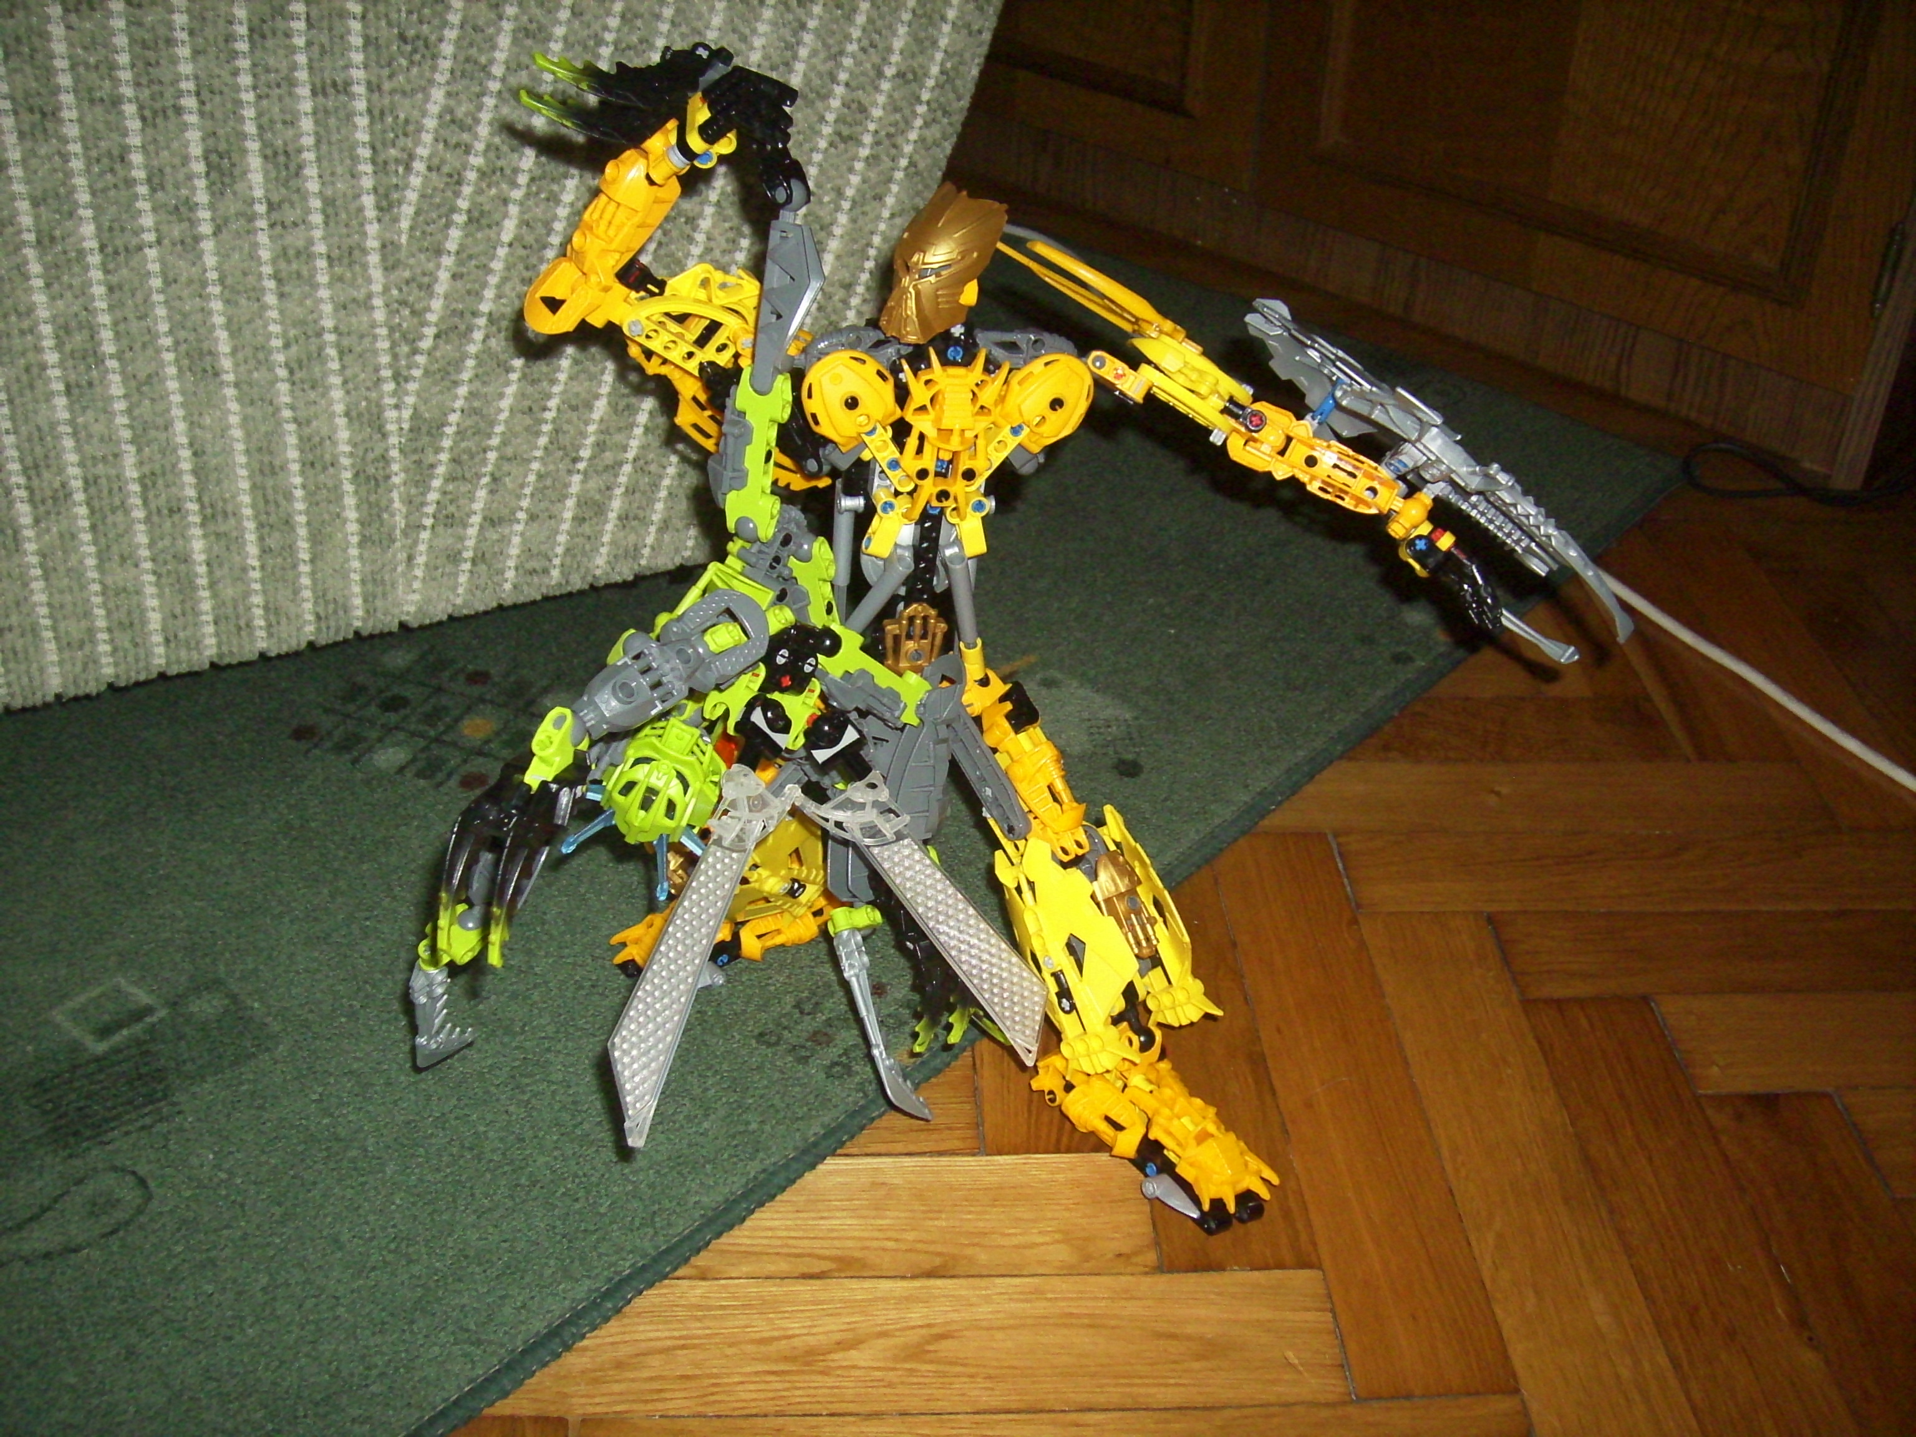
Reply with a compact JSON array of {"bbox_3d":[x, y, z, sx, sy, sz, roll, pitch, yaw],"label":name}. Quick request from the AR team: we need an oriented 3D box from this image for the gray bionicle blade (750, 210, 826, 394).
[{"bbox_3d":[-0.057,-0.140,0.590,0.021,0.064,0.011,18,24,11],"label":"gray bionicle blade"}]

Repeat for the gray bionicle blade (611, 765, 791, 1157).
[{"bbox_3d":[-0.099,0.087,0.640,0.030,0.143,0.012,24,4,0],"label":"gray bionicle blade"}]

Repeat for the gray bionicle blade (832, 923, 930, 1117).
[{"bbox_3d":[-0.030,0.122,0.705,0.017,0.085,0.013,-17,0,-5],"label":"gray bionicle blade"}]

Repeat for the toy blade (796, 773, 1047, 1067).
[{"bbox_3d":[-0.006,0.073,0.660,0.029,0.146,0.012,-37,20,0],"label":"toy blade"}]

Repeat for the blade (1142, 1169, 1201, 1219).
[{"bbox_3d":[0.082,0.184,0.683,0.028,0.011,0.010,28,44,32],"label":"blade"}]

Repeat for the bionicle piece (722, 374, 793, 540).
[{"bbox_3d":[-0.068,-0.089,0.605,0.019,0.064,0.016,12,24,10],"label":"bionicle piece"}]

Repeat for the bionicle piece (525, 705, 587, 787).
[{"bbox_3d":[-0.146,0.009,0.642,0.016,0.031,0.017,37,33,14],"label":"bionicle piece"}]

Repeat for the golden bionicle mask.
[{"bbox_3d":[-0.005,-0.149,0.580,0.036,0.049,0.037,27,43,31],"label":"golden bionicle mask"}]

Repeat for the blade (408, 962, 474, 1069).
[{"bbox_3d":[-0.207,0.118,0.710,0.020,0.080,0.014,-31,66,-22],"label":"blade"}]

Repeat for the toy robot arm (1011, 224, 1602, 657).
[{"bbox_3d":[0.136,-0.108,0.660,0.288,0.056,0.050,29,2,-18],"label":"toy robot arm"}]

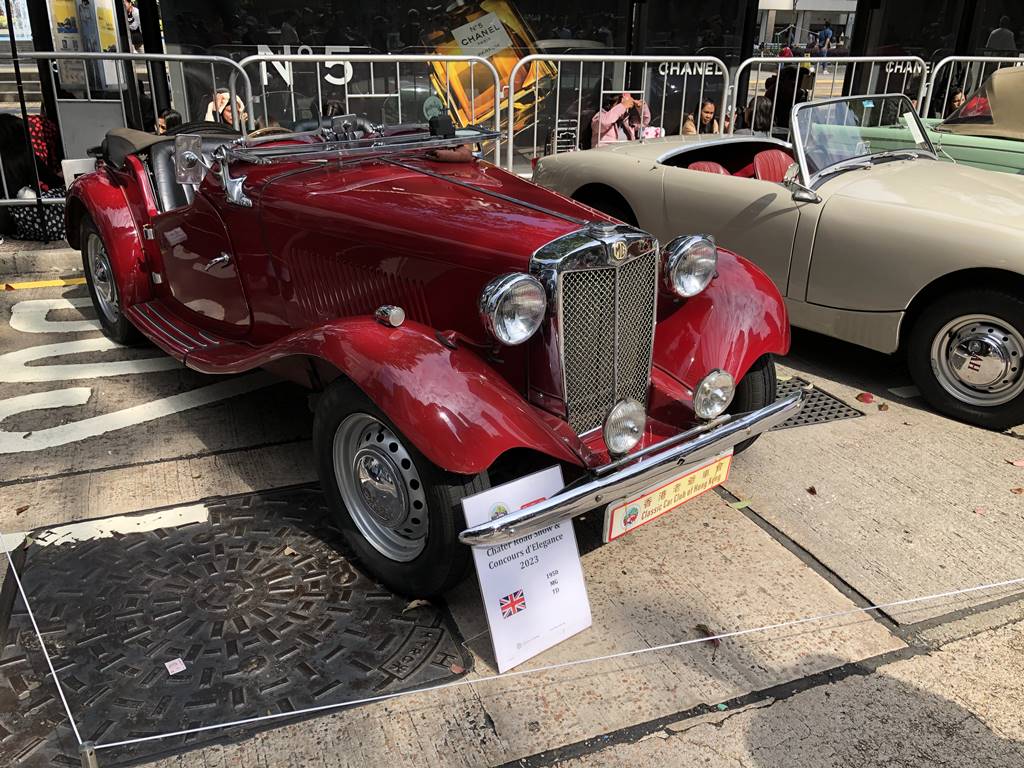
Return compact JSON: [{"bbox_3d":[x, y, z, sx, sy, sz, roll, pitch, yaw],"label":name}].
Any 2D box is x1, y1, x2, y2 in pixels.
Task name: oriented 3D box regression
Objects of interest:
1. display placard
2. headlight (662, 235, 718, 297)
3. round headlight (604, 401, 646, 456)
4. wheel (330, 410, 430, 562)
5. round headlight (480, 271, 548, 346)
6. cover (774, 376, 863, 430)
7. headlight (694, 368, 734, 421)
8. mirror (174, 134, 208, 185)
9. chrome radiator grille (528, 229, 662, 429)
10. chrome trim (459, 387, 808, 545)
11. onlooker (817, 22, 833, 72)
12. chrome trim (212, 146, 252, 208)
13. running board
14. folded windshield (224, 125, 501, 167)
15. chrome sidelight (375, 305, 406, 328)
[{"bbox_3d":[0.042,0.452,2.063,0.300,0.430,0.020,-15,6,-35],"label":"display placard"},{"bbox_3d":[0.516,-0.359,2.499,0.190,0.192,0.135,-15,29,-34],"label":"headlight"},{"bbox_3d":[0.268,0.104,2.068,0.148,0.152,0.085,-16,29,-36],"label":"round headlight"},{"bbox_3d":[-0.309,0.257,2.171,0.130,0.411,0.411,-20,31,-41],"label":"wheel"},{"bbox_3d":[-0.014,-0.200,2.060,0.182,0.182,0.160,-16,29,-36],"label":"round headlight"},{"bbox_3d":[1.141,0.089,3.533,0.530,0.030,0.441,-7,24,-19],"label":"cover"},{"bbox_3d":[0.552,0.016,2.340,0.150,0.150,0.090,-15,29,-34],"label":"headlight"},{"bbox_3d":[-1.053,-0.729,2.688,0.085,0.160,0.045,-6,24,-30],"label":"mirror"},{"bbox_3d":[0.244,-0.155,2.307,0.385,0.575,0.145,-17,26,-35],"label":"chrome radiator grille"},{"bbox_3d":[0.427,0.200,2.265,1.375,0.080,0.105,-17,30,-36],"label":"chrome trim"},{"bbox_3d":[10.718,-11.595,28.500,0.520,1.680,0.450,-2,23,-9],"label":"onlooker"},{"bbox_3d":[-0.900,-0.676,2.716,0.090,0.200,0.200,-16,29,-36],"label":"chrome trim"},{"bbox_3d":[-1.394,-0.222,3.431,0.220,0.068,0.650,-17,30,-36],"label":"running board"},{"bbox_3d":[-0.463,-0.863,2.959,1.030,0.055,0.330,-18,30,-36],"label":"folded windshield"},{"bbox_3d":[-0.308,-0.176,2.082,0.053,0.056,0.082,-17,30,-35],"label":"chrome sidelight"}]

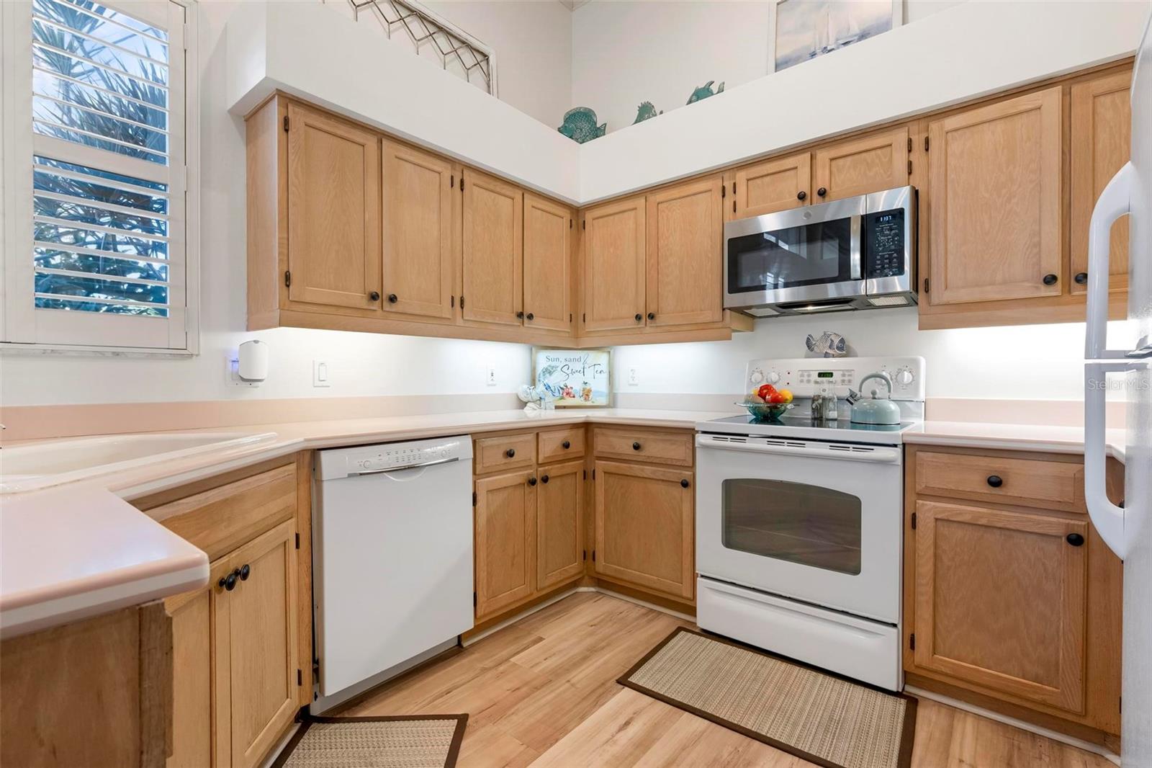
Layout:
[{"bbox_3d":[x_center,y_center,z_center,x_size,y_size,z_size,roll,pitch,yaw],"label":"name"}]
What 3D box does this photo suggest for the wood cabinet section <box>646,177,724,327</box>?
[{"bbox_3d":[0.655,-0.665,2.777,0.431,0.710,0.319,0,1,39],"label":"wood cabinet section"}]

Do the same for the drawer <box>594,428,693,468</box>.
[{"bbox_3d":[0.451,0.303,2.670,0.567,0.150,0.455,0,1,40],"label":"drawer"}]

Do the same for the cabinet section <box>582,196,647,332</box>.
[{"bbox_3d":[0.324,-0.667,3.049,0.414,0.710,0.319,0,1,39],"label":"cabinet section"}]

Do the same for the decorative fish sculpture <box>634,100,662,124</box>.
[{"bbox_3d":[0.409,-1.522,2.919,0.225,0.185,0.080,0,1,40],"label":"decorative fish sculpture"}]

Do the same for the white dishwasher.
[{"bbox_3d":[-0.848,0.645,2.051,0.615,0.878,0.600,0,1,40],"label":"white dishwasher"}]

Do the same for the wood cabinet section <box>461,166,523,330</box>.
[{"bbox_3d":[-0.534,-0.662,2.681,0.319,0.710,0.389,0,1,39],"label":"wood cabinet section"}]

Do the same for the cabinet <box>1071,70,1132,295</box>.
[{"bbox_3d":[1.925,-0.661,1.763,0.357,0.770,0.320,0,1,40],"label":"cabinet"}]

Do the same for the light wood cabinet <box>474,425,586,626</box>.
[{"bbox_3d":[-0.411,0.630,2.633,0.615,0.858,0.775,0,1,40],"label":"light wood cabinet"}]

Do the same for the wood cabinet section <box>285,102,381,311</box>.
[{"bbox_3d":[-1.041,-0.656,2.064,0.319,0.710,0.340,0,1,39],"label":"wood cabinet section"}]

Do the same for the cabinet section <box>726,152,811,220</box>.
[{"bbox_3d":[1.006,-0.907,2.486,0.337,0.223,0.319,0,1,39],"label":"cabinet section"}]

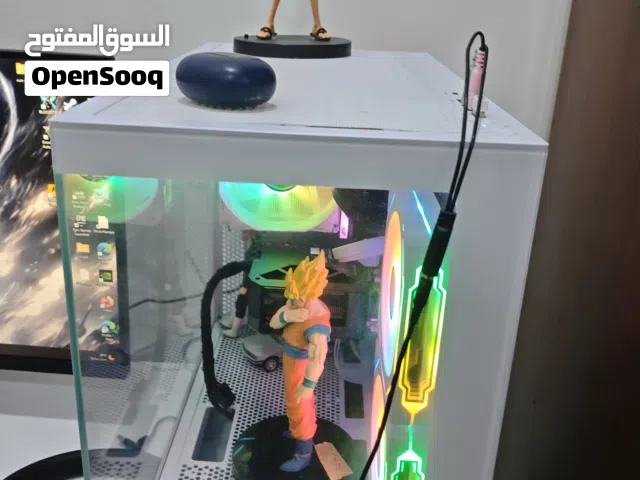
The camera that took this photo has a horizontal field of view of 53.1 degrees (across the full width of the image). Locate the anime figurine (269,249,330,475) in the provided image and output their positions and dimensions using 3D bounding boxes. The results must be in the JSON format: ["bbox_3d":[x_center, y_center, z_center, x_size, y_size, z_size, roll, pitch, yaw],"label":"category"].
[{"bbox_3d":[-0.017,0.095,0.506,0.043,0.178,0.057,-15,28,-37],"label":"anime figurine"}]

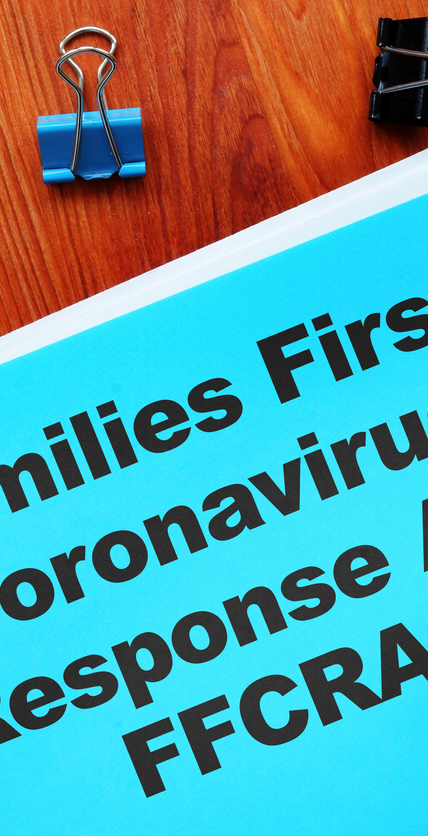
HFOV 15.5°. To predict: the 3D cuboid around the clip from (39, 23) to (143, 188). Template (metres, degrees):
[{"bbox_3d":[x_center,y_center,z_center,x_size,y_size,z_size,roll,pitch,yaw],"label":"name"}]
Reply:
[{"bbox_3d":[-0.023,-0.059,0.285,0.019,0.021,0.030,-4,93,-2],"label":"clip"}]

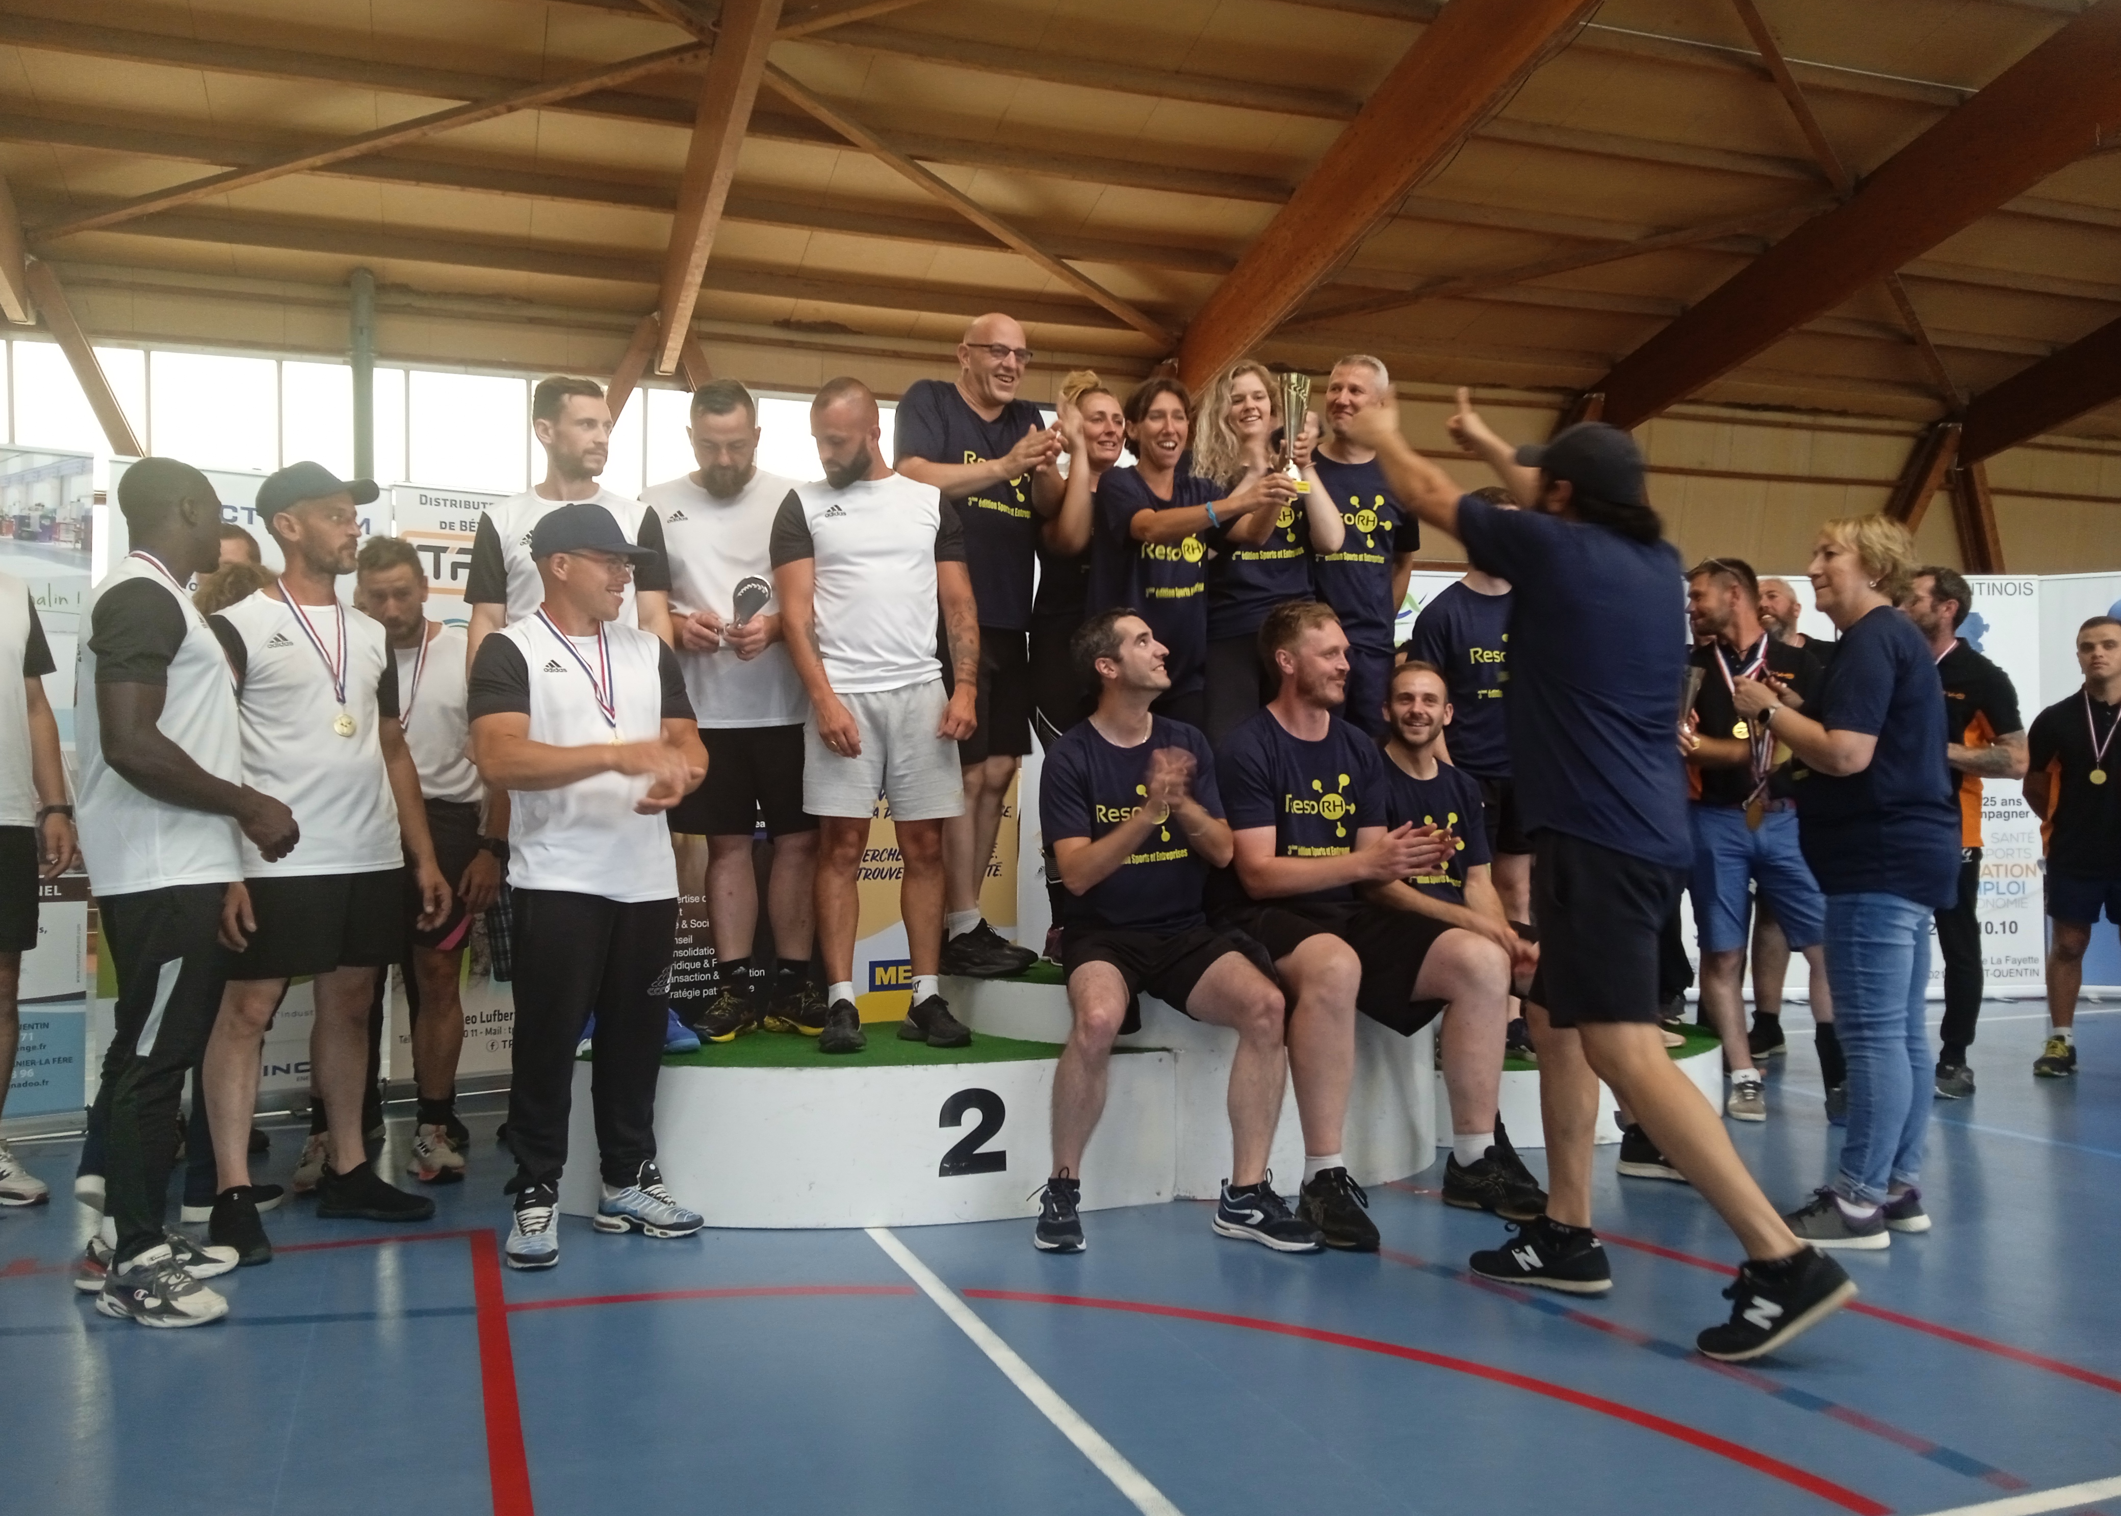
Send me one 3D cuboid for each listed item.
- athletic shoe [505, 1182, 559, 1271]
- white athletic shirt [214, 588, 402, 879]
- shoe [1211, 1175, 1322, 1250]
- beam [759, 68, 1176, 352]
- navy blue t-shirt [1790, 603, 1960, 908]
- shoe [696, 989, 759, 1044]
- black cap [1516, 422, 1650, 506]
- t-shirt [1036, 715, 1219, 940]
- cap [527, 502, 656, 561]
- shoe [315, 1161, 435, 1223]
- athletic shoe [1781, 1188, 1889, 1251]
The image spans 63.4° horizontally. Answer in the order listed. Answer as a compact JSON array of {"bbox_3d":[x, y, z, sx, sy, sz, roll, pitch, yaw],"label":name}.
[{"bbox_3d":[-1.206,1.063,3.930,0.110,0.135,0.305,0,-1,-12],"label":"athletic shoe"},{"bbox_3d":[-1.798,-0.057,4.070,0.490,0.690,0.290,1,-2,-44],"label":"white athletic shirt"},{"bbox_3d":[0.487,1.075,4.040,0.295,0.120,0.105,-1,-2,44],"label":"shoe"},{"bbox_3d":[-0.529,-4.518,14.615,0.110,0.120,6.230,-10,-12,30],"label":"beam"},{"bbox_3d":[1.869,-0.006,3.930,0.370,0.700,0.500,-1,-1,24],"label":"navy blue t-shirt"},{"bbox_3d":[-0.879,0.676,4.611,0.108,0.125,0.285,-1,-1,7],"label":"shoe"},{"bbox_3d":[1.048,-0.596,3.460,0.260,0.140,0.175,16,10,43],"label":"black cap"},{"bbox_3d":[0.182,0.171,4.430,0.470,0.560,0.320,0,-1,-9],"label":"t-shirt"},{"bbox_3d":[-1.069,-0.517,3.910,0.270,0.140,0.180,2,-1,7],"label":"cap"},{"bbox_3d":[-1.689,1.068,4.230,0.290,0.125,0.105,0,-1,12],"label":"shoe"},{"bbox_3d":[1.791,1.077,3.996,0.260,0.115,0.095,0,-1,3],"label":"athletic shoe"}]

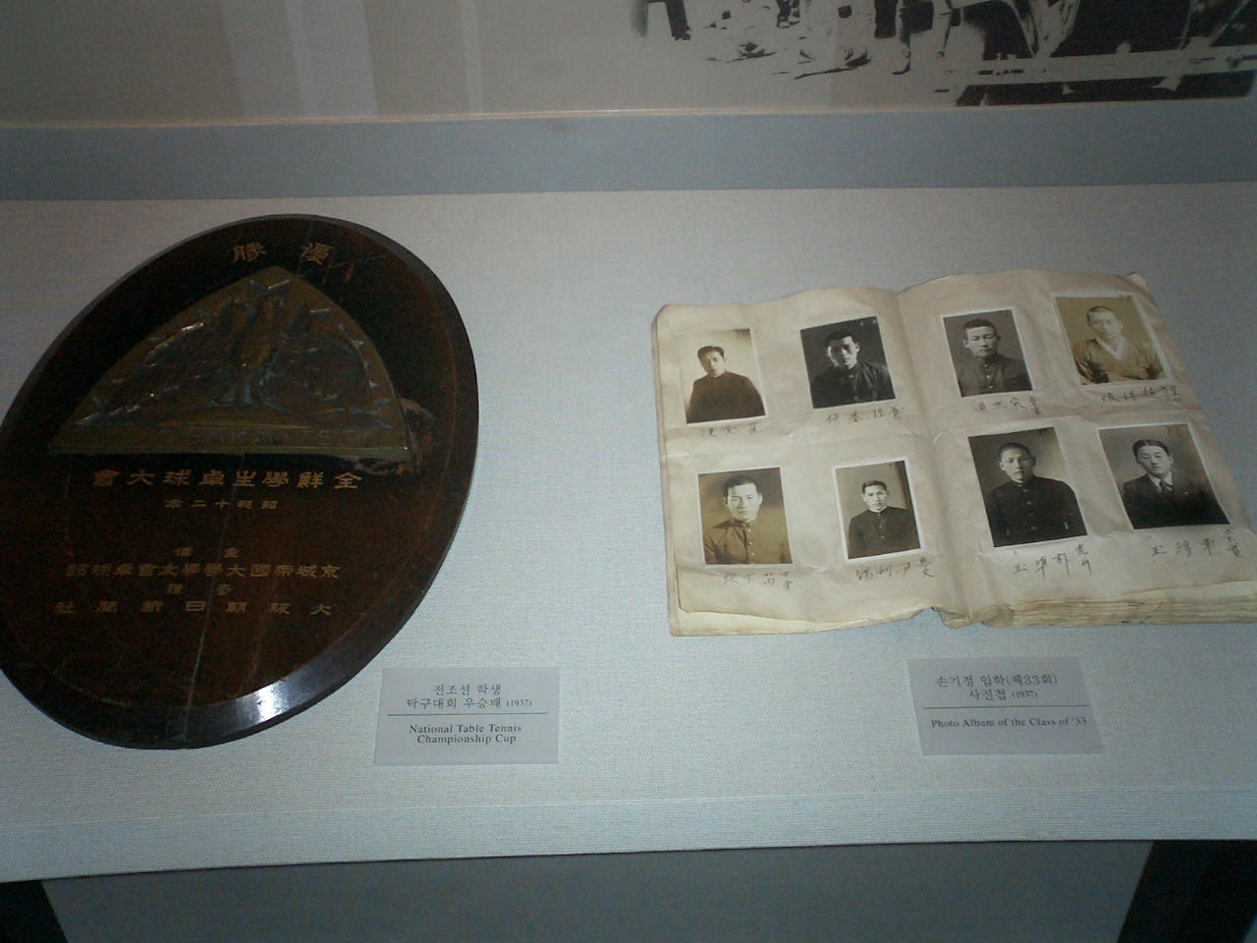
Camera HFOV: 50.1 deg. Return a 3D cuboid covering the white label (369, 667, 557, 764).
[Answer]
[{"bbox_3d":[-0.089,0.135,0.748,0.100,0.004,0.059,0,54,-2],"label":"white label"}]

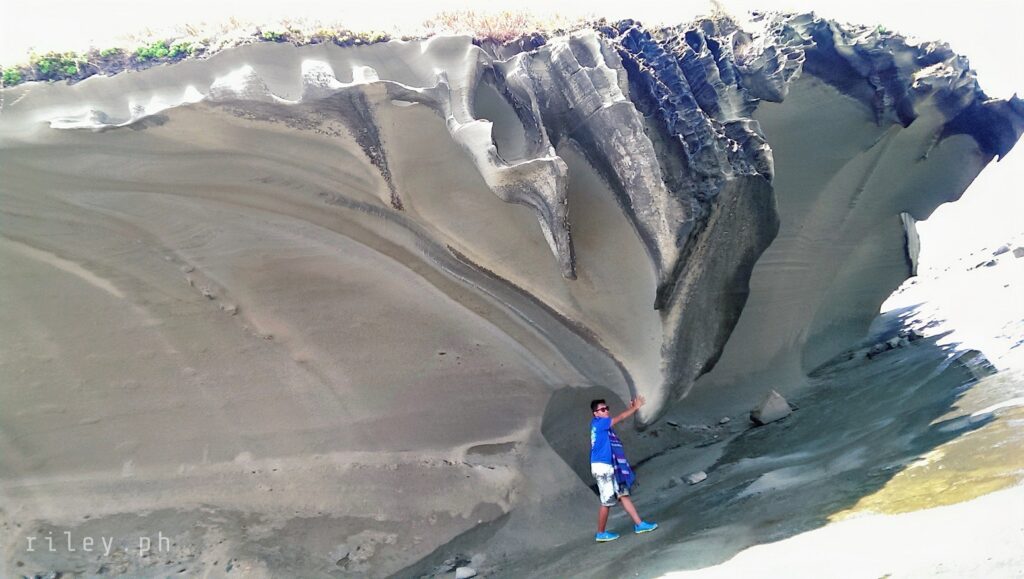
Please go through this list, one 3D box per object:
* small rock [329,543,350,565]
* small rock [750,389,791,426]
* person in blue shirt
[{"bbox_3d":[-1.926,2.948,8.500,0.240,0.220,0.200,0,-5,0],"label":"small rock"},{"bbox_3d":[4.193,1.923,12.300,0.660,0.540,0.540,0,-5,0],"label":"small rock"},{"bbox_3d":[1.323,2.116,8.950,0.750,1.660,0.520,1,-5,-9],"label":"person in blue shirt"}]

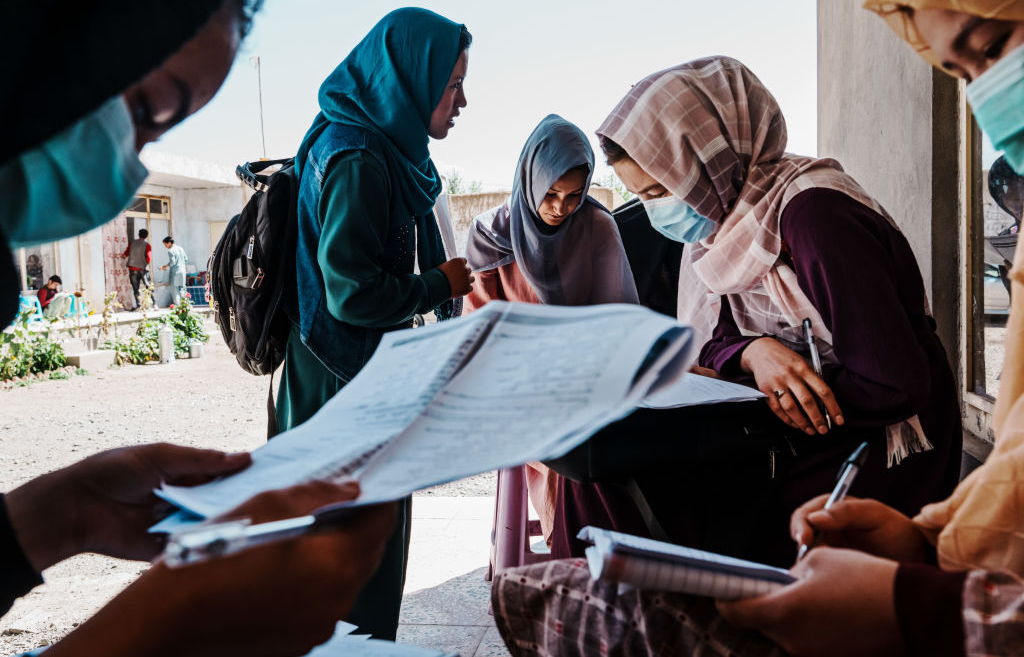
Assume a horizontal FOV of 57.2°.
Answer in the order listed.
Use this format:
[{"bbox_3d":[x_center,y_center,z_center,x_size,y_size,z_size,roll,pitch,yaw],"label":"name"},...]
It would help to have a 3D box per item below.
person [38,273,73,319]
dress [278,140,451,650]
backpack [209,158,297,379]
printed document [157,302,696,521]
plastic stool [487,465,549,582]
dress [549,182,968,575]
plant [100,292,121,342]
[{"bbox_3d":[-7.441,-0.522,15.300,0.500,0.720,0.420,0,4,24],"label":"person"},{"bbox_3d":[-0.288,0.170,2.033,0.330,1.100,0.450,-2,3,-8],"label":"dress"},{"bbox_3d":[-0.536,-0.126,1.970,0.180,0.440,0.300,-2,3,-8],"label":"backpack"},{"bbox_3d":[-0.073,0.066,0.780,0.370,0.090,0.265,-13,26,41],"label":"printed document"},{"bbox_3d":[0.090,0.560,2.742,0.350,0.450,0.350,-2,3,0],"label":"plastic stool"},{"bbox_3d":[0.345,0.232,1.355,0.560,0.850,0.440,-3,4,-16],"label":"dress"},{"bbox_3d":[-5.560,-0.166,13.000,0.280,0.680,0.280,-2,3,0],"label":"plant"}]

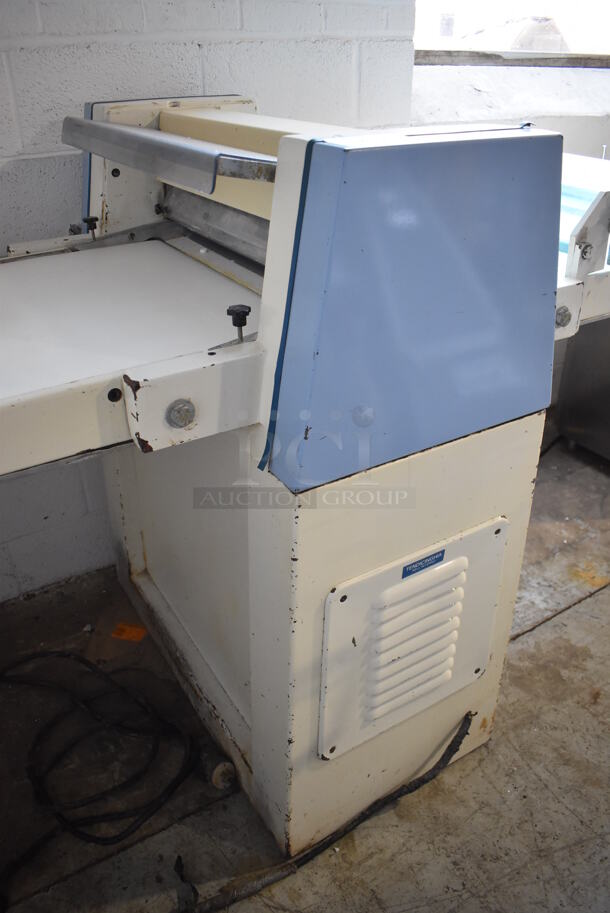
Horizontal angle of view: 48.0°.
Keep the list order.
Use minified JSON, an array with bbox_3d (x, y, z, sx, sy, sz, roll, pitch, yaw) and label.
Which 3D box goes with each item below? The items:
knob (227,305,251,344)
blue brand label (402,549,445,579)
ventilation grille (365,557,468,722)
[{"bbox_3d":[-0.073,-0.148,0.776,0.028,0.039,0.028,0,29,0],"label":"knob"},{"bbox_3d":[0.178,0.160,1.021,0.082,0.021,0.002,-17,33,-28],"label":"blue brand label"},{"bbox_3d":[0.183,0.296,1.095,0.179,0.264,0.016,-17,33,-28],"label":"ventilation grille"}]

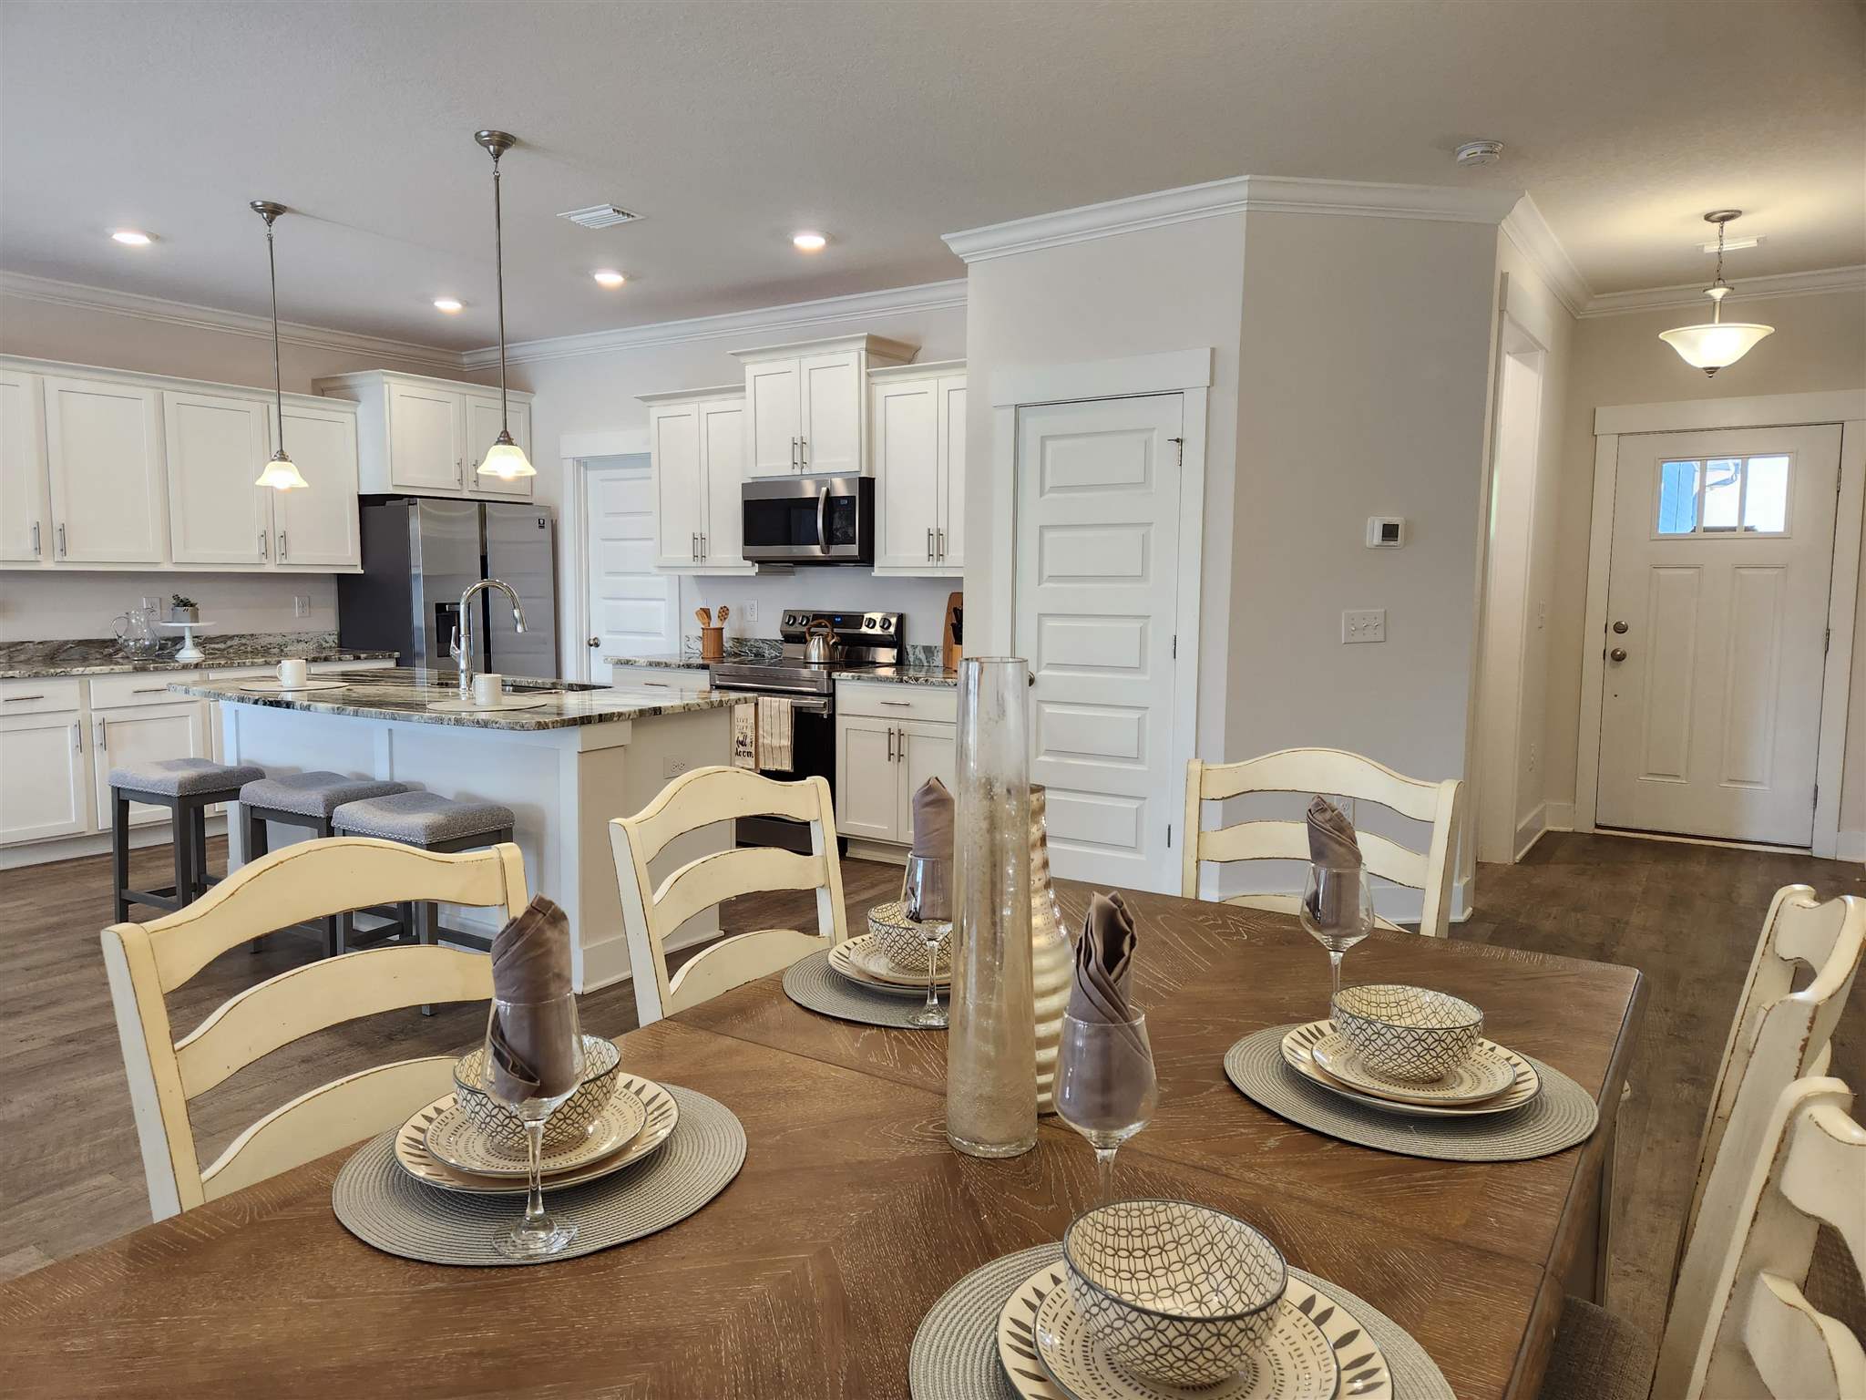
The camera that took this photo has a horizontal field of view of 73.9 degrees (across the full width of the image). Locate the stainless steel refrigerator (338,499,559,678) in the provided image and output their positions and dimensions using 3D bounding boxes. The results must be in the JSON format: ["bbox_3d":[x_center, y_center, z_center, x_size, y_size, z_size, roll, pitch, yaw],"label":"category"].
[{"bbox_3d":[-2.935,-0.309,7.568,0.790,1.760,0.910,4,7,34],"label":"stainless steel refrigerator"}]

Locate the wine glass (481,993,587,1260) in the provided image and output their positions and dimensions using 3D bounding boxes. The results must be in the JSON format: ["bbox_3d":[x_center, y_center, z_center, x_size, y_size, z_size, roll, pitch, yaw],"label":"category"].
[{"bbox_3d":[-0.342,0.360,1.065,0.085,0.217,0.085,0,6,0],"label":"wine glass"}]

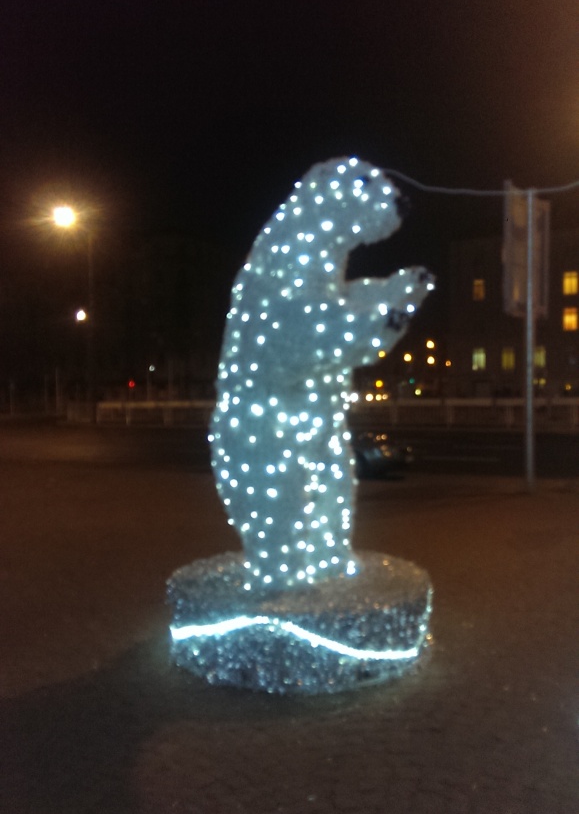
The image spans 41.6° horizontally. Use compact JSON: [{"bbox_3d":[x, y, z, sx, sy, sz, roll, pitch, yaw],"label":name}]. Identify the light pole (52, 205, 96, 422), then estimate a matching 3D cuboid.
[{"bbox_3d":[-11.300,-4.900,40.000,1.900,11.200,0.400,-1,1,-32],"label":"light pole"}]

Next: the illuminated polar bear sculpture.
[{"bbox_3d":[0.075,-0.055,4.750,1.620,3.030,1.600,0,1,18],"label":"illuminated polar bear sculpture"}]

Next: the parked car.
[{"bbox_3d":[0.480,0.640,16.700,4.250,1.460,1.750,1,1,34],"label":"parked car"}]

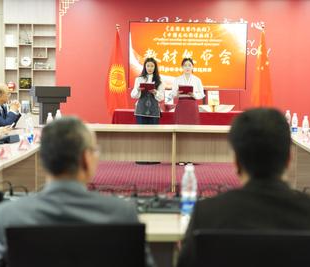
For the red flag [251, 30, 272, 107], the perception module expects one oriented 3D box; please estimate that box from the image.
[{"bbox_3d":[1.829,-0.992,13.300,0.360,1.550,0.280,1,4,1],"label":"red flag"}]

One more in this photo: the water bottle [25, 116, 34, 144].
[{"bbox_3d":[-1.092,-0.024,6.800,0.065,0.235,0.065,1,4,1],"label":"water bottle"}]

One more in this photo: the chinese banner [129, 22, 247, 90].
[{"bbox_3d":[0.586,-1.355,13.600,2.070,1.180,0.070,1,4,1],"label":"chinese banner"}]

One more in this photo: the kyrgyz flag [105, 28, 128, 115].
[{"bbox_3d":[-0.658,-1.009,13.300,0.380,1.580,0.280,1,4,1],"label":"kyrgyz flag"}]

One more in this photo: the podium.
[{"bbox_3d":[-1.627,-0.133,12.244,0.600,1.180,0.450,-1,4,-13],"label":"podium"}]

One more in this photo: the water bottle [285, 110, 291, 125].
[{"bbox_3d":[1.528,-0.144,8.900,0.065,0.235,0.065,1,4,1],"label":"water bottle"}]

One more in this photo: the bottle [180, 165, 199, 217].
[{"bbox_3d":[0.143,0.246,3.270,0.065,0.233,0.065,1,4,1],"label":"bottle"}]

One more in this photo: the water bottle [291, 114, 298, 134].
[{"bbox_3d":[1.472,-0.095,8.200,0.065,0.235,0.065,1,4,1],"label":"water bottle"}]

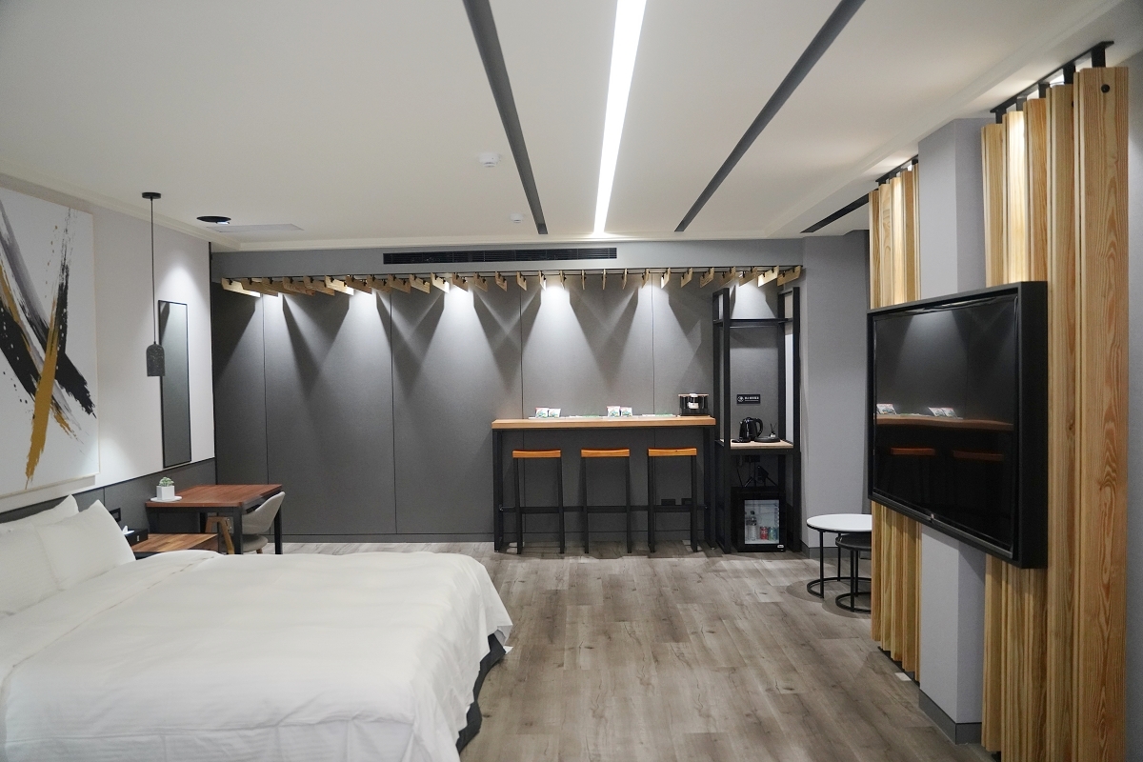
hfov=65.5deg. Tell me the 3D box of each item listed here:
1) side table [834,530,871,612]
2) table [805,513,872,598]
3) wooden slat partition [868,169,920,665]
[{"bbox_3d":[1.904,1.182,5.487,0.532,0.395,0.532,-1,1,1],"label":"side table"},{"bbox_3d":[1.885,1.146,5.808,0.670,0.454,0.670,-1,1,1],"label":"table"},{"bbox_3d":[1.638,0.195,4.381,0.153,2.349,0.673,-1,1,1],"label":"wooden slat partition"}]

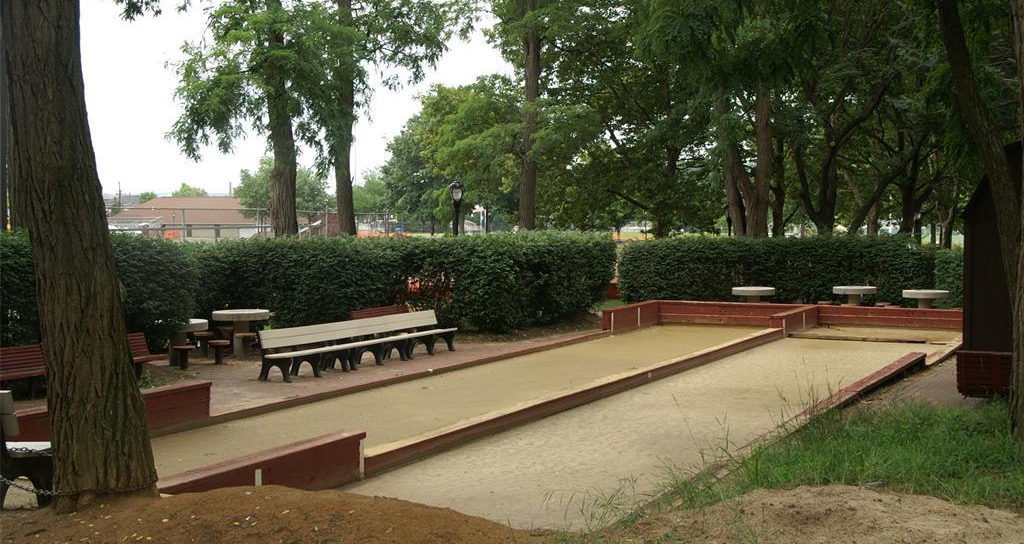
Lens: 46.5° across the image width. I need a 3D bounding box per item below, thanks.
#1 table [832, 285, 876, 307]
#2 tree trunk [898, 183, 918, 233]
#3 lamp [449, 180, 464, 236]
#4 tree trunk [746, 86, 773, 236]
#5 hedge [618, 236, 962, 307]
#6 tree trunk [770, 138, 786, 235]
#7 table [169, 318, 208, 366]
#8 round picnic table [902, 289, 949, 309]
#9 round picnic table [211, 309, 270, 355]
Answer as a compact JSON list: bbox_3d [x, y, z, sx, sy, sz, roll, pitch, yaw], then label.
[{"bbox_3d":[8.086,0.755,28.118,1.030,0.780,1.030,0,3,16],"label":"table"},{"bbox_3d":[13.972,-1.343,42.083,0.550,3.618,0.550,0,3,18],"label":"tree trunk"},{"bbox_3d":[-1.668,-0.980,36.583,0.450,3.643,0.450,-1,3,-3],"label":"lamp"},{"bbox_3d":[7.286,-2.334,35.145,0.700,6.339,0.650,0,3,12],"label":"tree trunk"},{"bbox_3d":[6.982,0.096,30.629,8.664,1.900,1.300,1,3,29],"label":"hedge"},{"bbox_3d":[9.162,-2.056,41.119,0.500,5.207,0.500,0,3,13],"label":"tree trunk"},{"bbox_3d":[-5.738,1.248,20.618,1.030,0.770,1.030,-1,3,-16],"label":"table"},{"bbox_3d":[9.210,0.812,26.518,1.030,0.780,1.030,0,3,19],"label":"round picnic table"},{"bbox_3d":[-4.858,1.112,21.418,1.030,0.790,1.030,-1,3,-13],"label":"round picnic table"}]

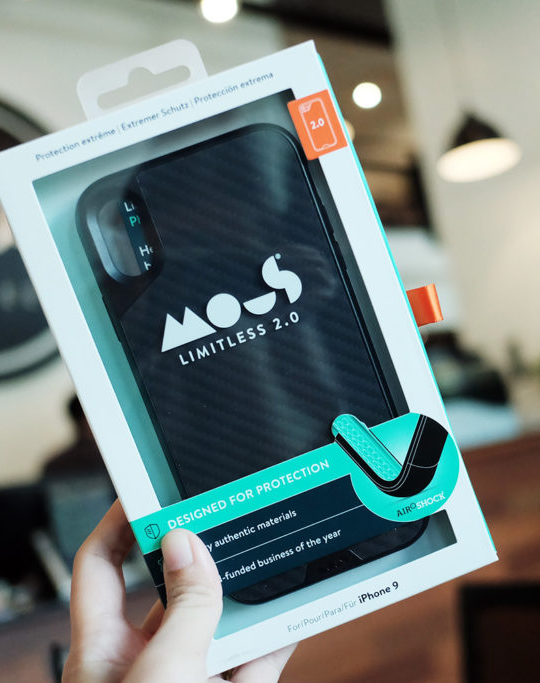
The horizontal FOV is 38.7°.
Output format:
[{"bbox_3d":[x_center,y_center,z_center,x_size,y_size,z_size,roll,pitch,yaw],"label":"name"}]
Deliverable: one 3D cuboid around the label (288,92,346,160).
[{"bbox_3d":[0.016,-0.071,0.254,0.014,0.020,0.001,-21,5,-3],"label":"label"}]

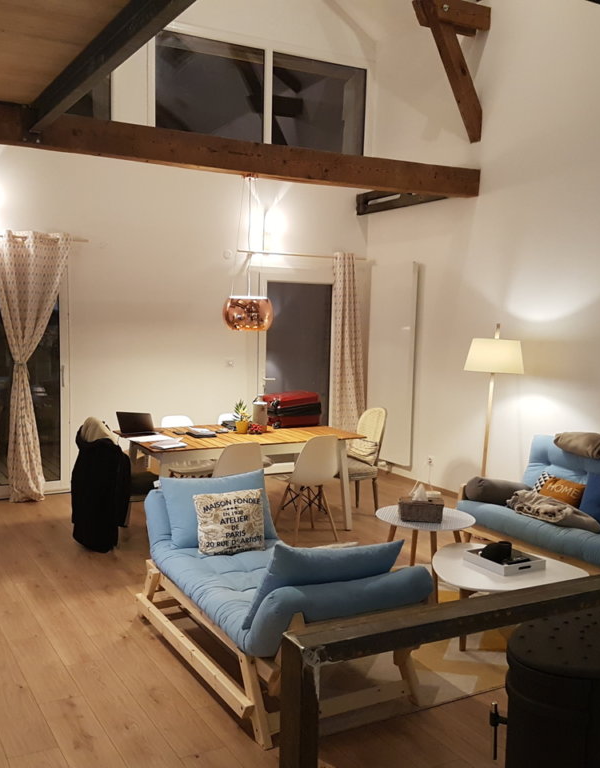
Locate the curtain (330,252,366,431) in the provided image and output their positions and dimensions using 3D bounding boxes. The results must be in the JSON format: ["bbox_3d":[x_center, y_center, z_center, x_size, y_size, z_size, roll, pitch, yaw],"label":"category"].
[{"bbox_3d":[0.516,-0.246,8.478,0.523,2.343,0.171,-2,7,-31],"label":"curtain"}]

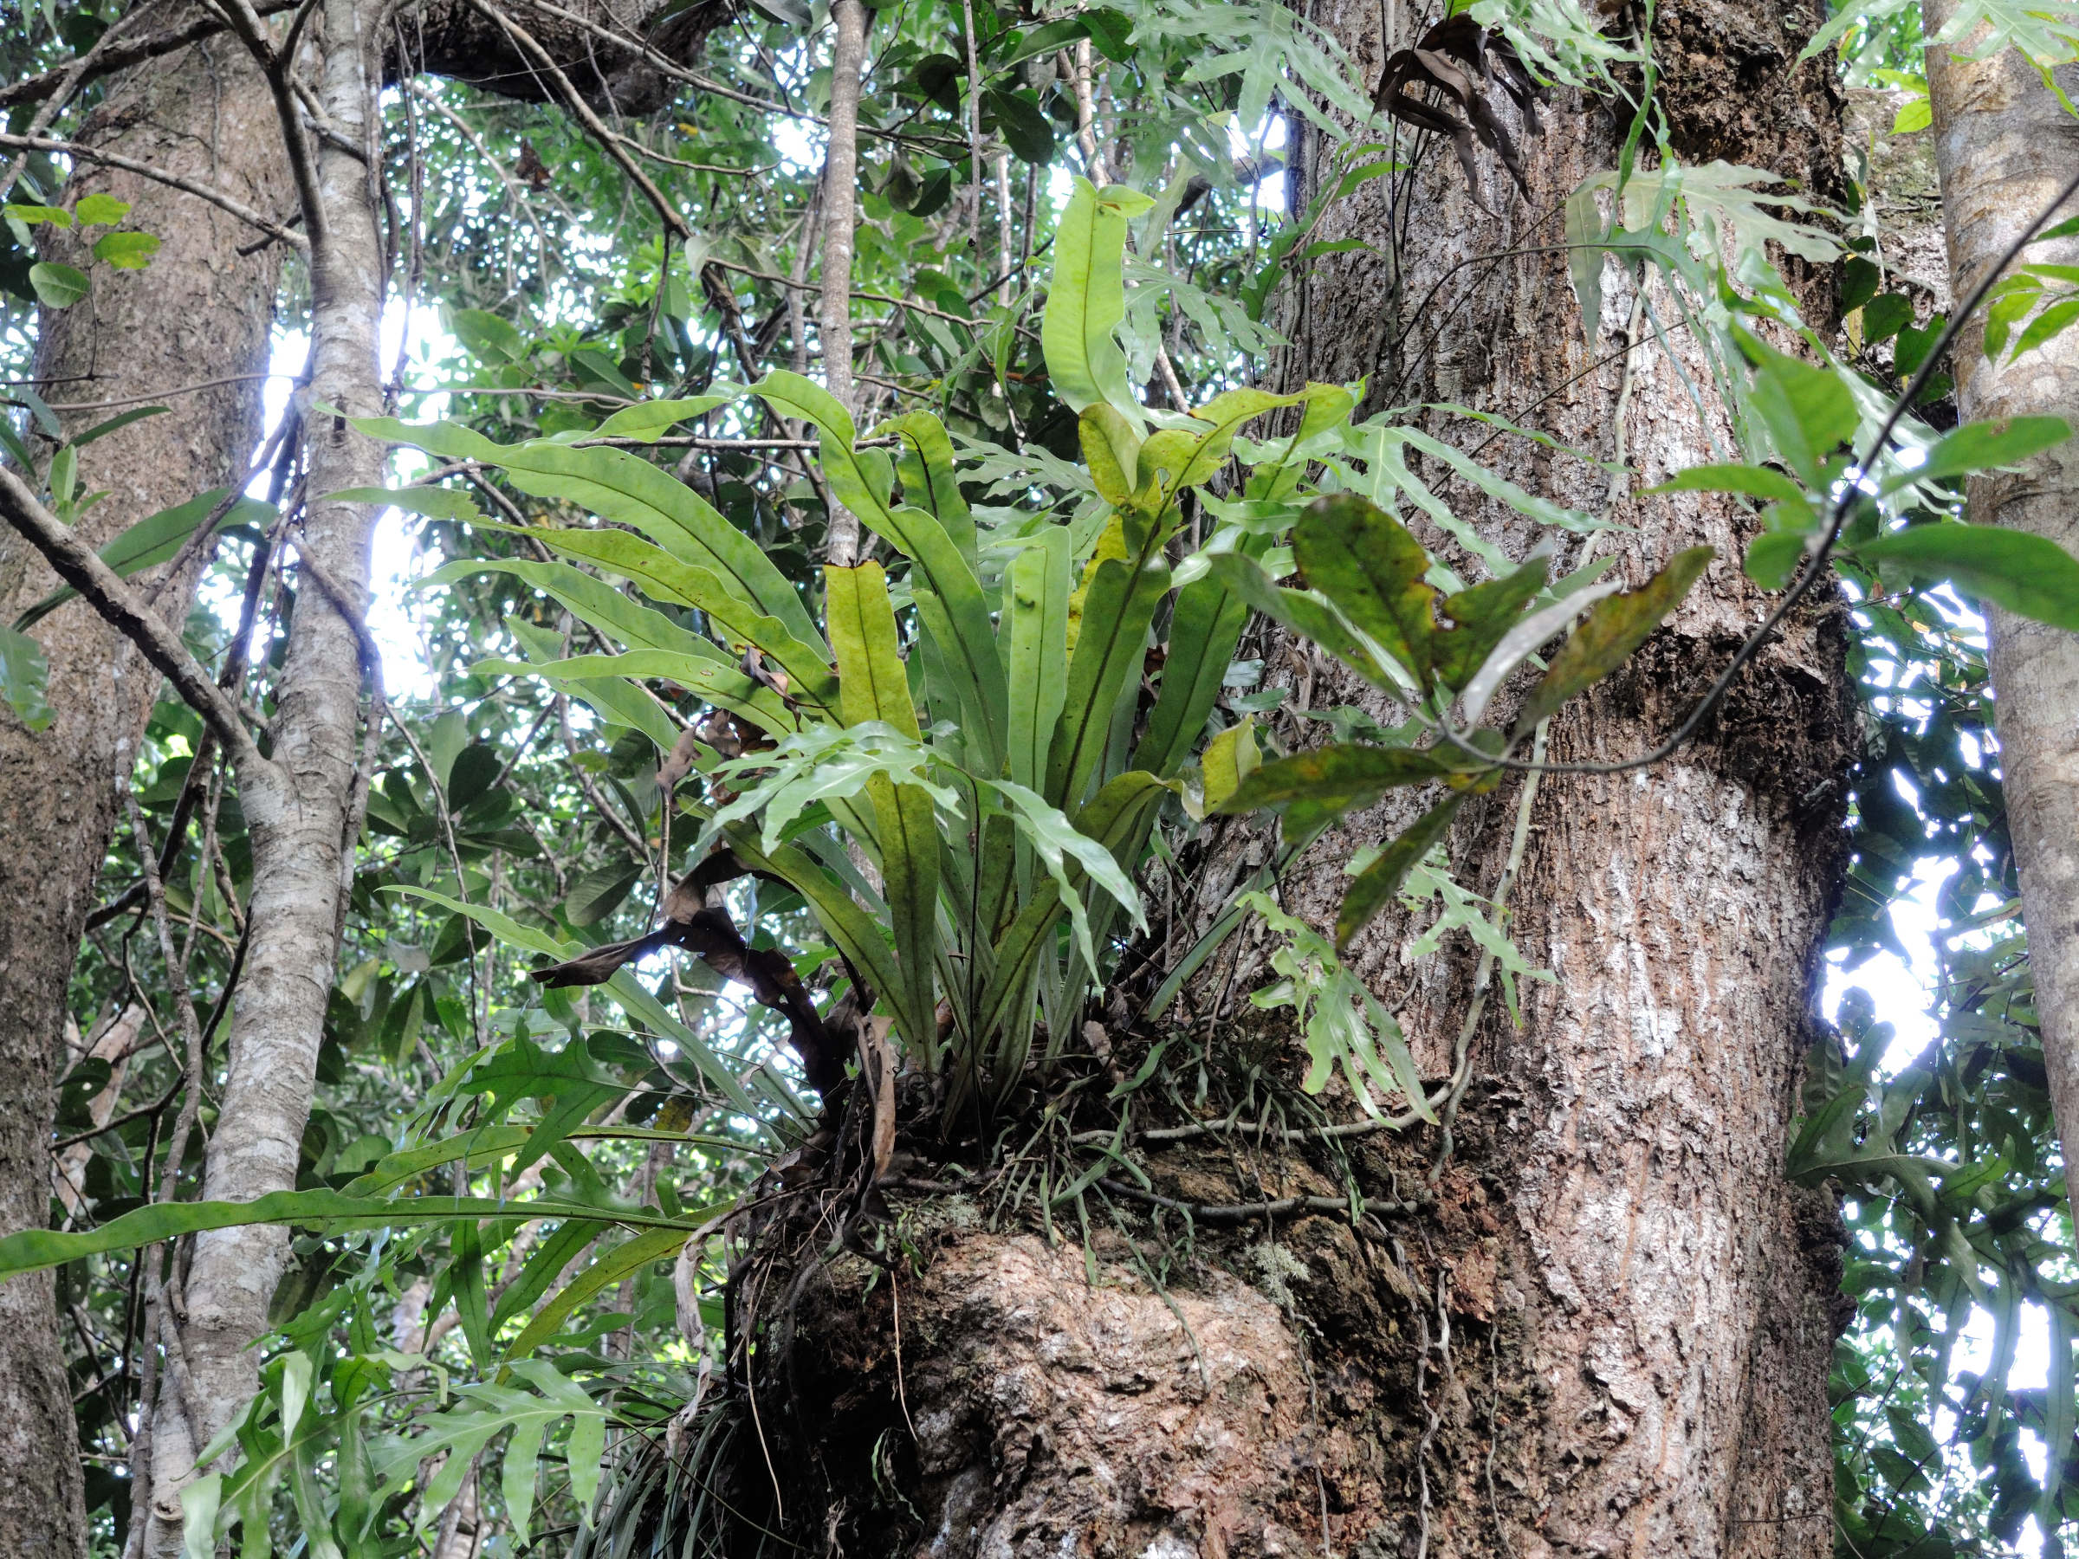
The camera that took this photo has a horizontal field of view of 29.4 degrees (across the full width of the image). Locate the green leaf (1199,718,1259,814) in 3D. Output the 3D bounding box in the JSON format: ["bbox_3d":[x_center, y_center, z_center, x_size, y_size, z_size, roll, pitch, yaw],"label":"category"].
[{"bbox_3d":[0.193,-0.013,4.050,0.056,0.100,0.040,11,-8,0],"label":"green leaf"}]

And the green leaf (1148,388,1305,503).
[{"bbox_3d":[0.194,-0.347,4.100,0.193,0.076,0.070,-36,11,6],"label":"green leaf"}]

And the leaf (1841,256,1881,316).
[{"bbox_3d":[0.975,-0.586,4.700,0.048,0.073,0.040,-5,-22,13],"label":"leaf"}]

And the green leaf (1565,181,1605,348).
[{"bbox_3d":[0.578,-0.545,4.200,0.038,0.179,0.030,-5,0,9],"label":"green leaf"}]

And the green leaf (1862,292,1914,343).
[{"bbox_3d":[1.006,-0.548,4.700,0.062,0.062,0.040,-5,-22,14],"label":"green leaf"}]

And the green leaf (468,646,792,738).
[{"bbox_3d":[-0.434,-0.093,4.200,0.354,0.052,0.080,10,11,-6],"label":"green leaf"}]

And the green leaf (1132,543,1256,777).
[{"bbox_3d":[0.162,-0.125,4.150,0.068,0.259,0.060,23,-6,-3],"label":"green leaf"}]

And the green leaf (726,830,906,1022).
[{"bbox_3d":[-0.234,0.156,4.150,0.048,0.276,0.060,-41,0,4],"label":"green leaf"}]

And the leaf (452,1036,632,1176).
[{"bbox_3d":[-0.527,0.343,4.200,0.193,0.146,0.070,6,6,-8],"label":"leaf"}]

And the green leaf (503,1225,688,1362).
[{"bbox_3d":[-0.471,0.545,4.200,0.244,0.041,0.060,-38,7,-11],"label":"green leaf"}]

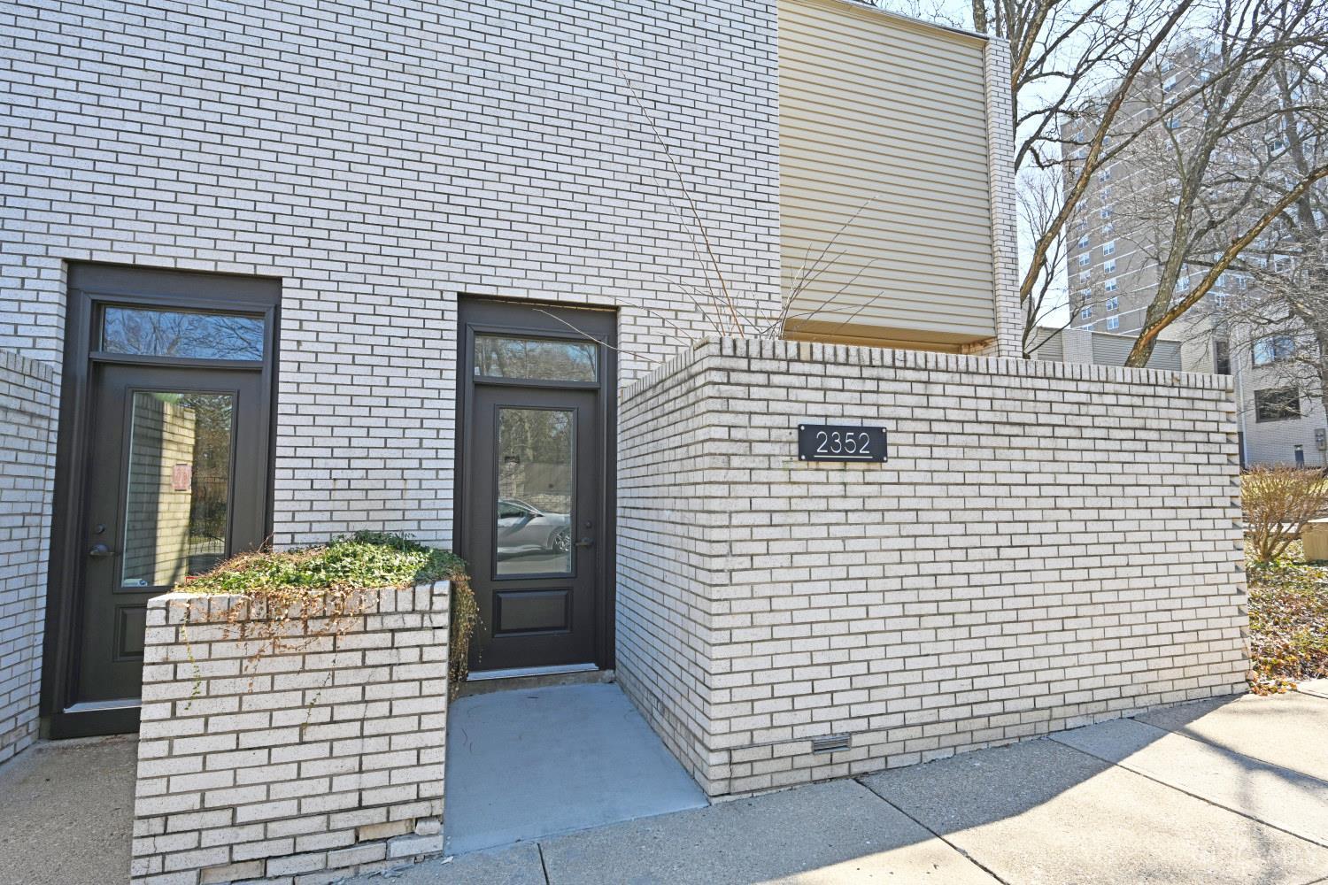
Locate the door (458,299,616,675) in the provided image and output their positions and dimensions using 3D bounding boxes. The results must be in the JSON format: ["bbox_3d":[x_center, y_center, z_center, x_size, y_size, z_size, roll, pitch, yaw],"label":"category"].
[{"bbox_3d":[-0.910,0.315,4.771,1.145,2.690,0.130,1,-5,-18],"label":"door"}]

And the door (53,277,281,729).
[{"bbox_3d":[-3.018,0.309,4.090,1.145,2.770,0.130,1,-5,-18],"label":"door"}]

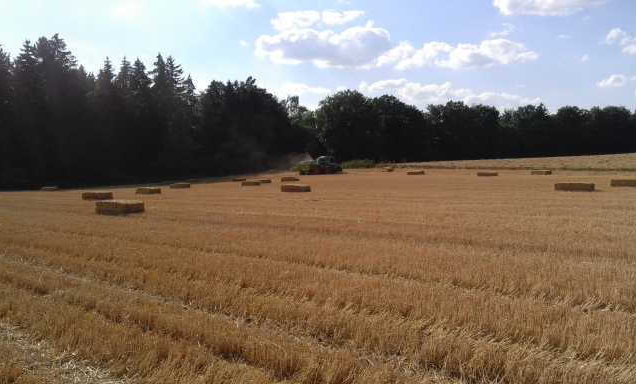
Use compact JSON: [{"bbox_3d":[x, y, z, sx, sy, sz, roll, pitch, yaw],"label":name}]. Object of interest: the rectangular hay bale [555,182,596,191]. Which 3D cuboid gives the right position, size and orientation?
[{"bbox_3d":[16.787,-0.223,34.910,2.200,0.680,1.080,1,4,42],"label":"rectangular hay bale"}]

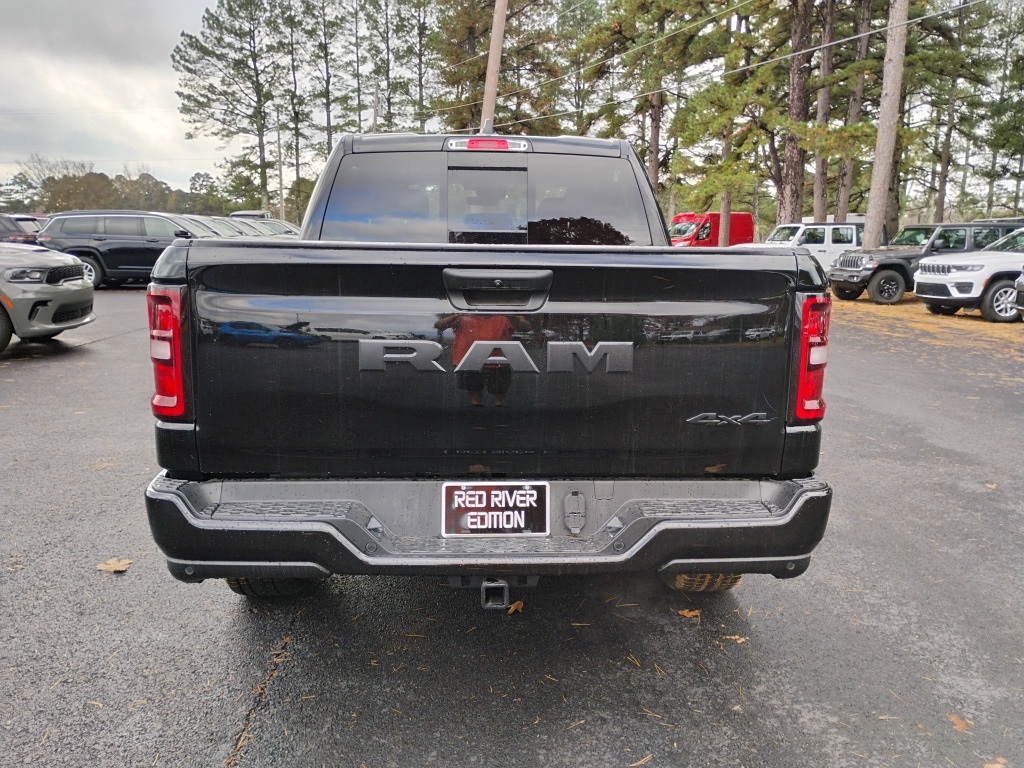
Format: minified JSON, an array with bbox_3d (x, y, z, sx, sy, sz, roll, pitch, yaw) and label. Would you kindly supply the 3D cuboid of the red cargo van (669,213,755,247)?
[{"bbox_3d":[9.355,-7.177,41.000,5.700,2.550,2.050,-8,14,-39],"label":"red cargo van"}]

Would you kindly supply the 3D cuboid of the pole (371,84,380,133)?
[{"bbox_3d":[-8.608,-13.556,51.688,0.290,10.400,0.290,4,10,-1],"label":"pole"}]

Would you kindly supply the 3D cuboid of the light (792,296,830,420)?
[{"bbox_3d":[0.854,-0.078,2.407,0.145,0.380,0.175,0,11,-3],"label":"light"}]

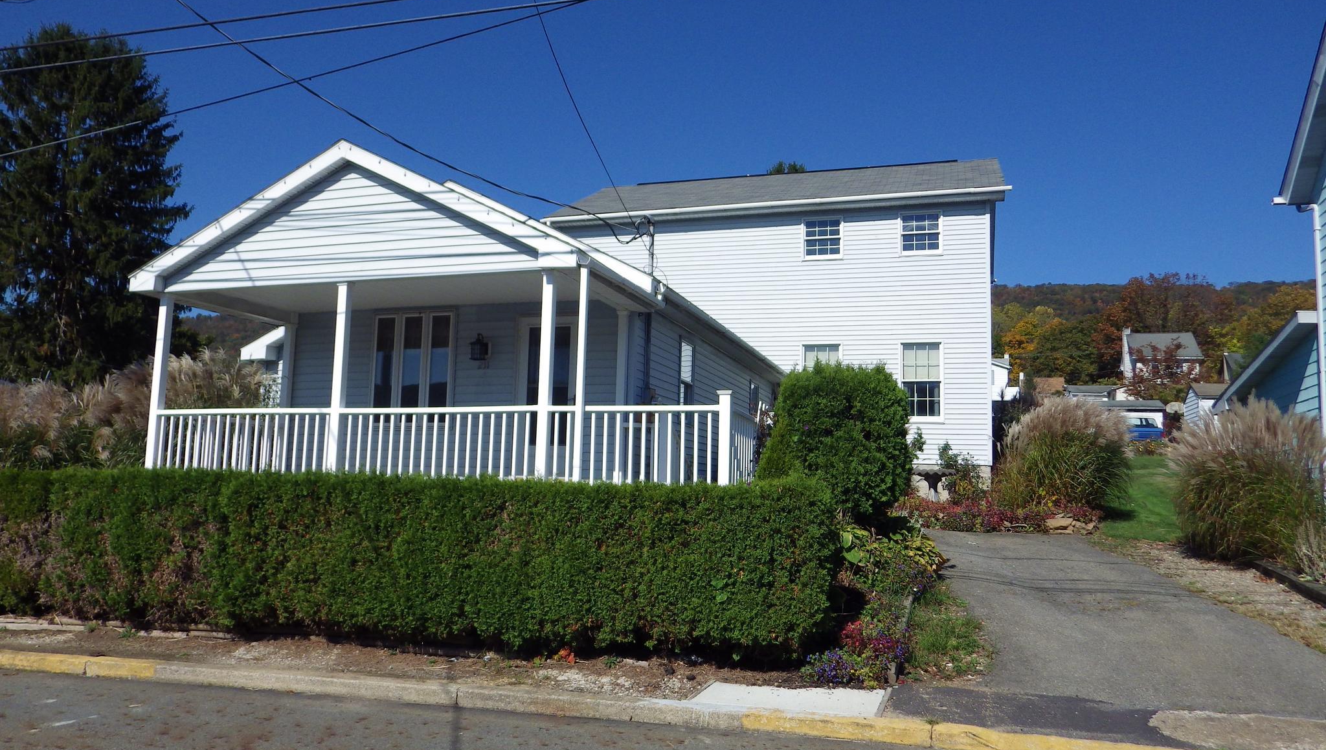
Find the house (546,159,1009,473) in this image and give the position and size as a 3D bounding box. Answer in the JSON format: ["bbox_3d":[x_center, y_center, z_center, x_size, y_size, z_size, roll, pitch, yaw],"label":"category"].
[{"bbox_3d":[3.084,-1.233,23.637,10.100,7.800,7.400,-1,-8,18],"label":"house"}]

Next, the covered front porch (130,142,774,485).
[{"bbox_3d":[-2.572,-0.469,11.770,7.560,4.180,2.620,-1,-8,18],"label":"covered front porch"}]

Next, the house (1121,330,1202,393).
[{"bbox_3d":[54.806,-1.477,105.000,7.600,6.900,7.000,0,-7,14],"label":"house"}]

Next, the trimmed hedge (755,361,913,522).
[{"bbox_3d":[2.006,0.840,11.207,1.700,1.950,1.600,-1,-8,18],"label":"trimmed hedge"}]

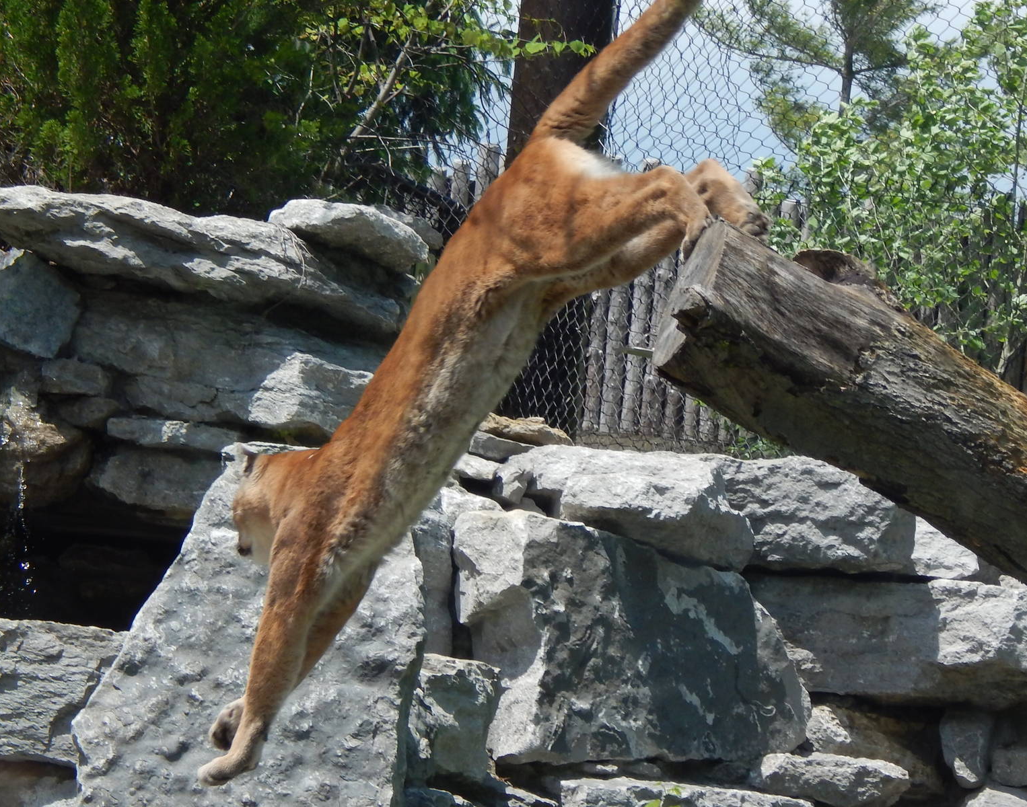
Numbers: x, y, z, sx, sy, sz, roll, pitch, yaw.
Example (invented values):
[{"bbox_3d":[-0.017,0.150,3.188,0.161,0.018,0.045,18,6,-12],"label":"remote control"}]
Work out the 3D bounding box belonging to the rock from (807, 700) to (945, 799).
[{"bbox_3d":[0.896,0.856,8.850,0.340,0.240,0.300,0,2,0],"label":"rock"}]

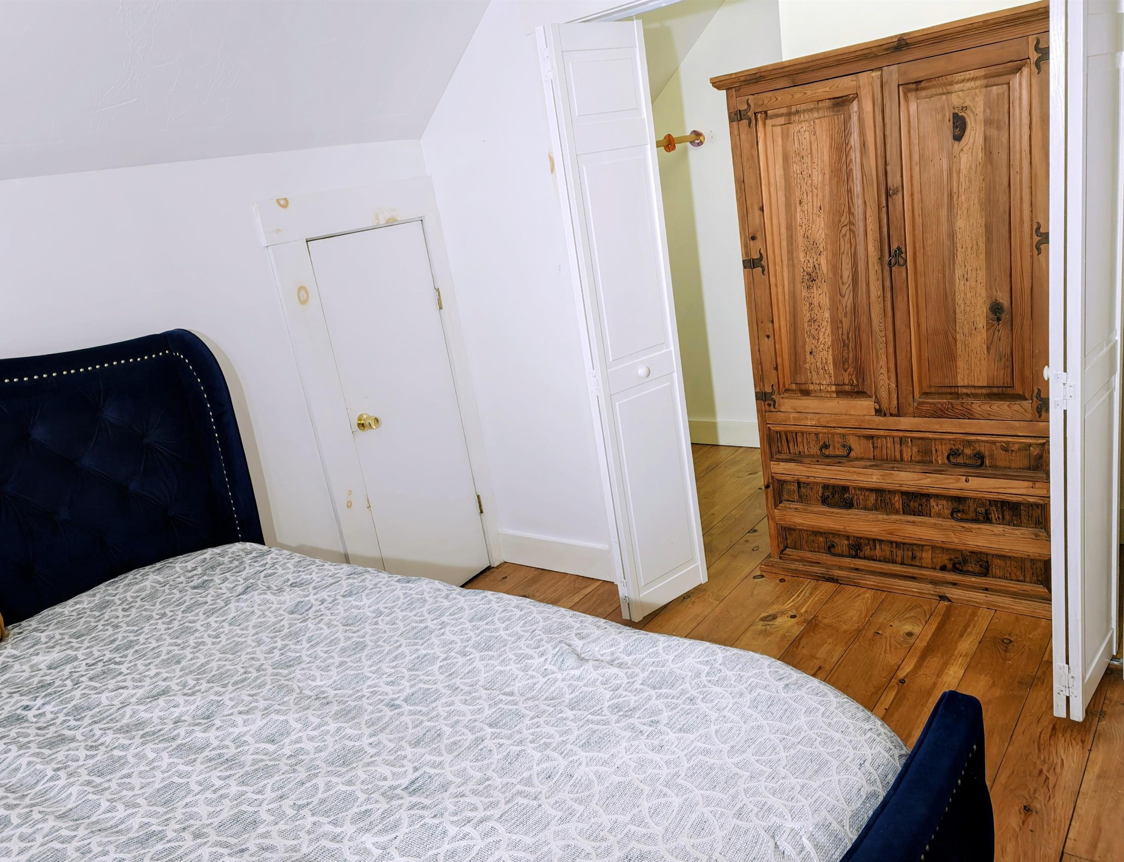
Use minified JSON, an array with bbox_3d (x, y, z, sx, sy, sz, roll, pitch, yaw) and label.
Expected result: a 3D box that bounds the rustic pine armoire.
[{"bbox_3d":[1.219,-0.361,2.758,1.055,1.800,0.570,3,21,36],"label":"rustic pine armoire"}]

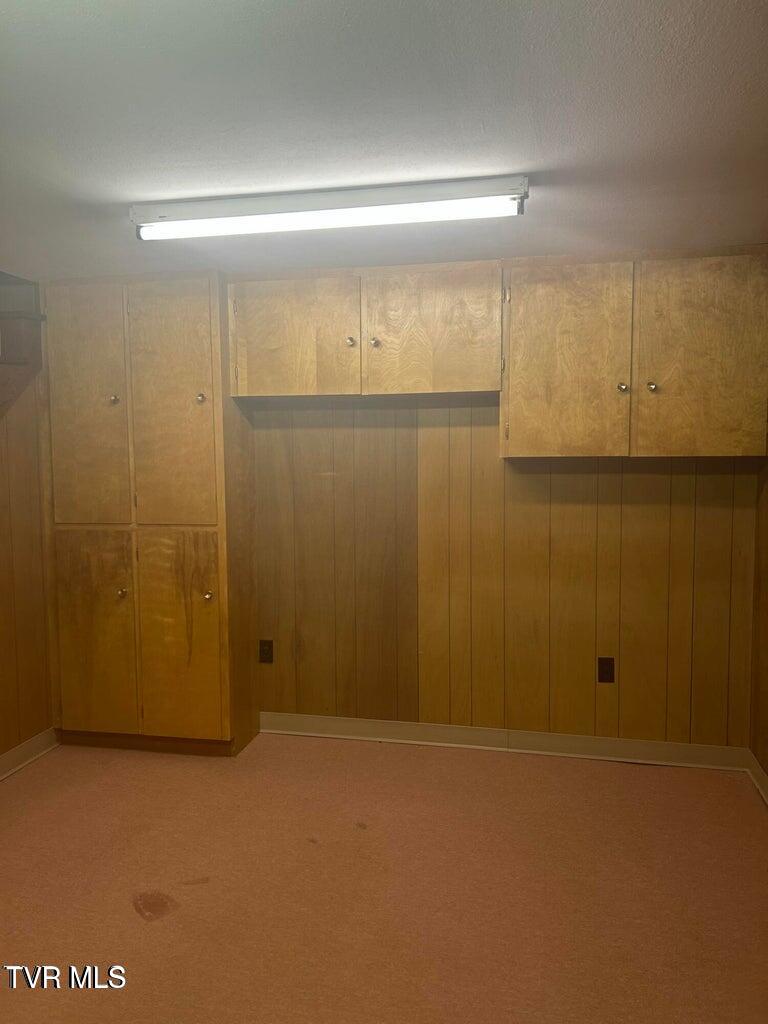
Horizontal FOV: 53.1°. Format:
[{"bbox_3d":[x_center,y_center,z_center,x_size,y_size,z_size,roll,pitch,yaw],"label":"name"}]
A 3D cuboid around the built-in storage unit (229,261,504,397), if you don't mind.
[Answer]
[{"bbox_3d":[-0.073,-0.780,3.398,1.188,0.530,0.278,1,5,12],"label":"built-in storage unit"}]

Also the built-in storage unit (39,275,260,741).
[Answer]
[{"bbox_3d":[-1.094,0.028,3.647,0.893,2.169,0.359,1,5,12],"label":"built-in storage unit"}]

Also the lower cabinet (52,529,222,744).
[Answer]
[{"bbox_3d":[-1.095,0.539,3.693,0.860,0.963,0.359,1,5,12],"label":"lower cabinet"}]

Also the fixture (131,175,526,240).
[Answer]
[{"bbox_3d":[-0.182,-0.904,2.327,1.219,0.093,0.110,1,5,12],"label":"fixture"}]

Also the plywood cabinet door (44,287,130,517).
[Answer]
[{"bbox_3d":[-1.347,-0.485,3.524,0.391,1.078,0.021,1,5,13],"label":"plywood cabinet door"}]

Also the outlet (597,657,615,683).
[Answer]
[{"bbox_3d":[0.996,0.710,3.440,0.070,0.115,0.012,1,5,12],"label":"outlet"}]

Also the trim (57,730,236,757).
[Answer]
[{"bbox_3d":[-1.113,1.073,3.616,0.893,0.091,0.020,1,5,12],"label":"trim"}]

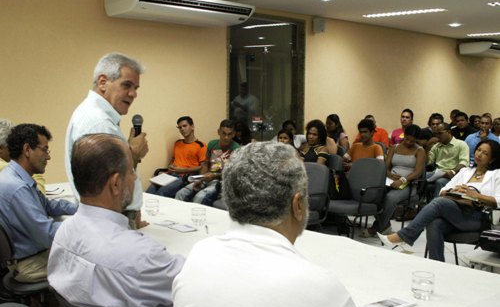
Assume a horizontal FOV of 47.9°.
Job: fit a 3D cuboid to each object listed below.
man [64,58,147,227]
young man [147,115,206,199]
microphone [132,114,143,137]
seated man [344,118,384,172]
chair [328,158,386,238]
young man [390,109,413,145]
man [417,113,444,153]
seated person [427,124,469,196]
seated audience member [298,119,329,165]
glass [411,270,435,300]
[{"bbox_3d":[-0.621,0.380,2.536,0.420,1.640,0.520,0,7,-5],"label":"man"},{"bbox_3d":[-0.794,0.216,5.796,0.780,1.220,0.520,-6,9,-42],"label":"young man"},{"bbox_3d":[-0.479,-0.079,2.400,0.052,0.180,0.052,0,6,0],"label":"microphone"},{"bbox_3d":[1.151,0.197,6.080,0.520,1.200,0.780,6,9,42],"label":"seated man"},{"bbox_3d":[0.930,0.467,5.293,0.580,0.840,0.530,-6,9,-44],"label":"chair"},{"bbox_3d":[2.010,0.035,7.522,0.520,1.200,0.780,4,8,34],"label":"young man"},{"bbox_3d":[2.298,0.064,7.270,0.520,1.200,0.780,5,8,37],"label":"man"},{"bbox_3d":[2.075,0.179,6.338,0.780,1.180,0.540,-6,9,-42],"label":"seated person"},{"bbox_3d":[0.540,0.250,5.690,0.780,1.180,0.500,-6,9,-45],"label":"seated audience member"},{"bbox_3d":[0.610,0.463,1.985,0.081,0.085,0.081,0,6,0],"label":"glass"}]

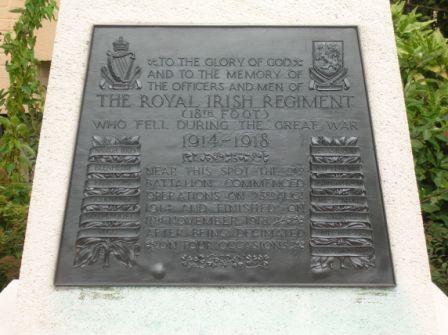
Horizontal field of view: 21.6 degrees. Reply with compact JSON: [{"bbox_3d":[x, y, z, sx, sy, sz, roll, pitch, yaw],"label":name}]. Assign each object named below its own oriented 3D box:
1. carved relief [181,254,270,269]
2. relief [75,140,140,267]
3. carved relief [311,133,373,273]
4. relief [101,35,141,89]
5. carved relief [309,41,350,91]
[{"bbox_3d":[0.004,0.213,2.664,0.203,0.033,0.012,0,-8,0],"label":"carved relief"},{"bbox_3d":[-0.266,0.078,2.676,0.157,0.303,0.025,0,-8,0],"label":"relief"},{"bbox_3d":[0.273,0.083,2.676,0.150,0.312,0.025,0,-8,0],"label":"carved relief"},{"bbox_3d":[-0.239,-0.242,2.727,0.099,0.130,0.015,0,-8,0],"label":"relief"},{"bbox_3d":[0.246,-0.237,2.726,0.096,0.121,0.015,0,-8,0],"label":"carved relief"}]

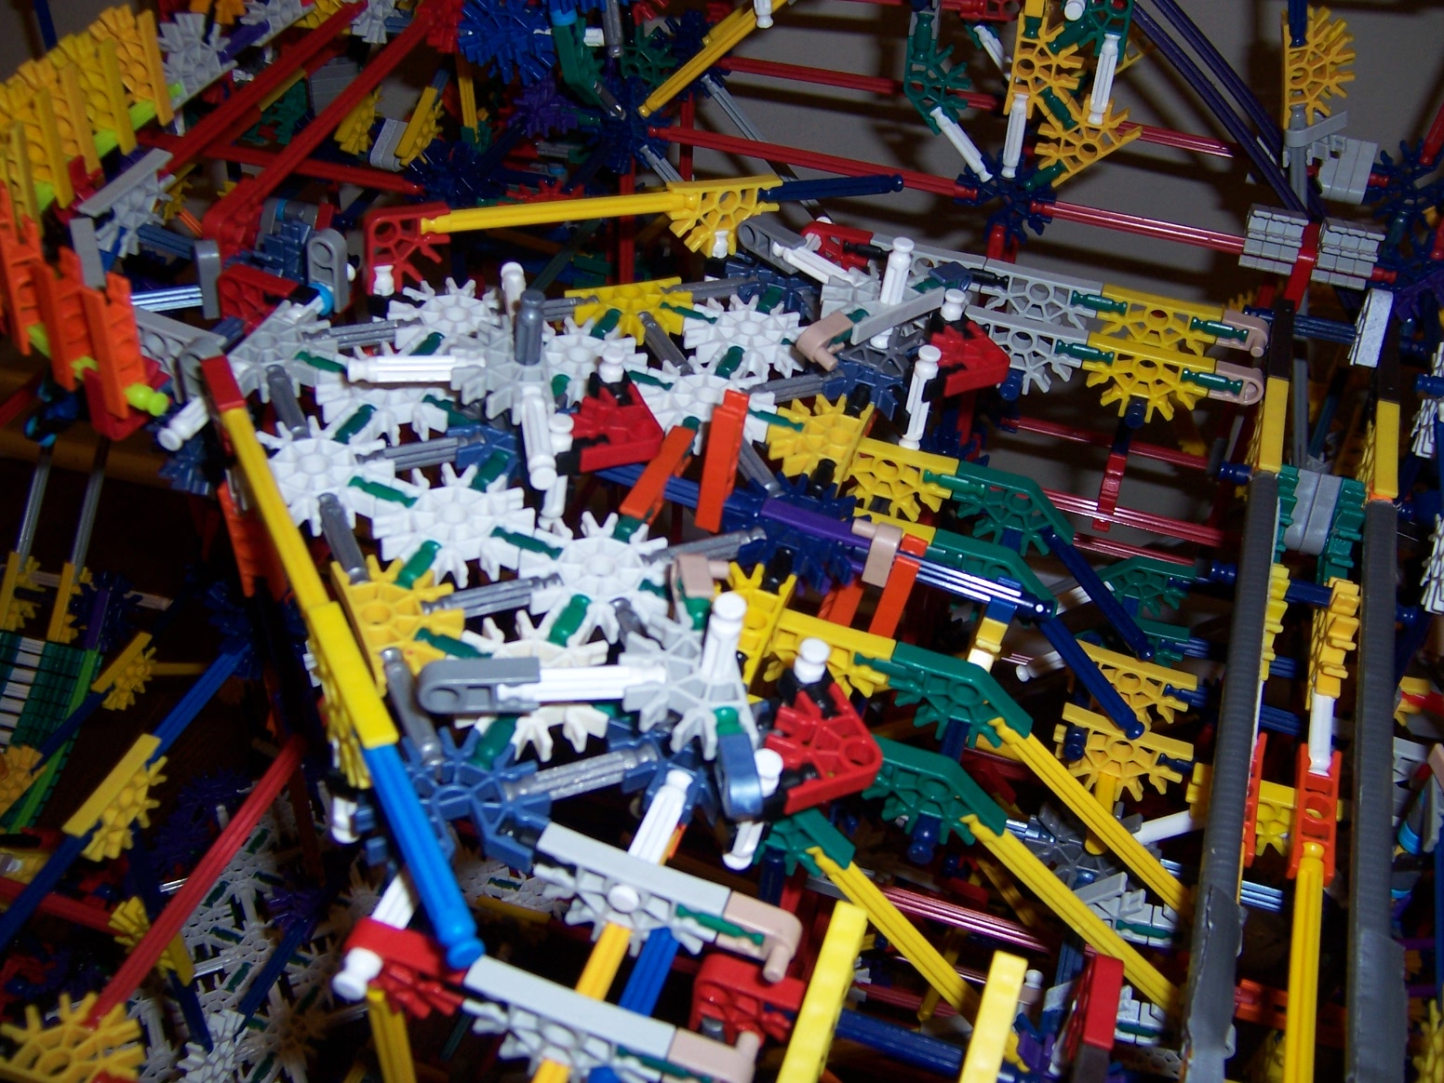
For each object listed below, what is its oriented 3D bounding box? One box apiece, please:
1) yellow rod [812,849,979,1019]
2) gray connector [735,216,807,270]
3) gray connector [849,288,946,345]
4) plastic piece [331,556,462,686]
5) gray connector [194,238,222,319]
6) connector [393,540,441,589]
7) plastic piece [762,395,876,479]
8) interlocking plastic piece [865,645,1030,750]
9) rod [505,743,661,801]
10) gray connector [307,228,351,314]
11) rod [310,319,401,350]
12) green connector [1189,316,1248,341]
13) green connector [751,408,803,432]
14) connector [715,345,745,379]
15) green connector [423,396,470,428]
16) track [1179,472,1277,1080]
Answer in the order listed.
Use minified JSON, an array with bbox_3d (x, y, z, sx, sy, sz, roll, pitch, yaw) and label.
[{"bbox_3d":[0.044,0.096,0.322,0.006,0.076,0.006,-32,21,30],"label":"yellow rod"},{"bbox_3d":[0.015,-0.091,0.420,0.023,0.009,0.006,30,38,27],"label":"gray connector"},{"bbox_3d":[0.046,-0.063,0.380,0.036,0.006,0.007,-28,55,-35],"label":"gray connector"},{"bbox_3d":[-0.069,0.017,0.303,0.023,0.006,0.037,-13,47,-24],"label":"plastic piece"},{"bbox_3d":[-0.148,-0.076,0.397,0.006,0.023,0.009,-13,47,-24],"label":"gray connector"},{"bbox_3d":[-0.069,0.007,0.311,0.006,0.006,0.017,19,42,9],"label":"connector"},{"bbox_3d":[0.025,-0.029,0.372,0.023,0.006,0.037,19,43,9],"label":"plastic piece"},{"bbox_3d":[0.053,0.036,0.318,0.035,0.021,0.006,15,42,12],"label":"interlocking plastic piece"},{"bbox_3d":[-0.029,0.047,0.278,0.033,0.006,0.006,-13,47,-24],"label":"rod"},{"bbox_3d":[-0.113,-0.078,0.397,0.009,0.023,0.006,19,43,9],"label":"gray connector"},{"bbox_3d":[-0.098,-0.057,0.378,0.033,0.006,0.006,-13,47,-24],"label":"rod"},{"bbox_3d":[0.155,-0.067,0.430,0.017,0.006,0.006,12,34,11],"label":"green connector"},{"bbox_3d":[0.013,-0.033,0.377,0.018,0.006,0.006,19,42,8],"label":"green connector"},{"bbox_3d":[0.002,-0.049,0.386,0.006,0.006,0.017,19,42,9],"label":"connector"},{"bbox_3d":[-0.070,-0.033,0.362,0.017,0.006,0.006,19,42,9],"label":"green connector"},{"bbox_3d":[0.122,0.051,0.327,0.009,0.009,0.184,13,52,13],"label":"track"}]

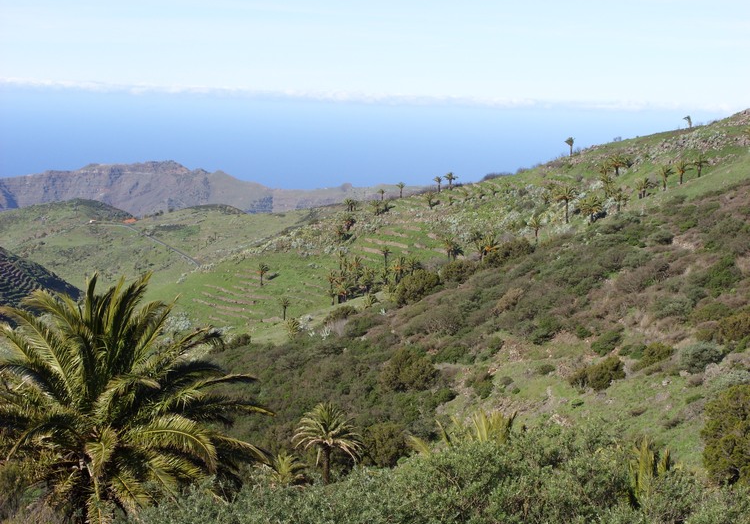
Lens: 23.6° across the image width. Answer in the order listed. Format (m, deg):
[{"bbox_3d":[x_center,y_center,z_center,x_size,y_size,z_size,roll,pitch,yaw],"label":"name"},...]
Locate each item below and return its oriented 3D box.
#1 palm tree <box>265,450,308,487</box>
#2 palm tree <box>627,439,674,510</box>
[{"bbox_3d":[-6.892,16.393,140.000,3.427,3.582,3.427,2,6,-3],"label":"palm tree"},{"bbox_3d":[10.728,8.313,70.000,2.025,2.959,2.025,3,6,9],"label":"palm tree"}]

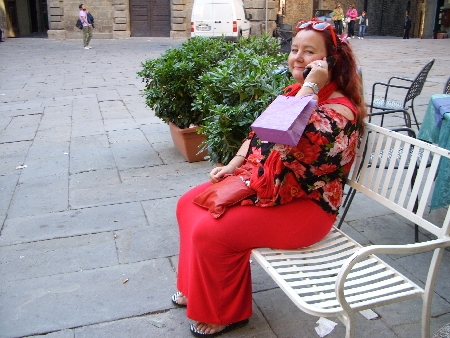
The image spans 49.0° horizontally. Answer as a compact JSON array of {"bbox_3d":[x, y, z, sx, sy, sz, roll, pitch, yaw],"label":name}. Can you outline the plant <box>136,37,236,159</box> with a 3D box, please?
[{"bbox_3d":[-0.330,-0.690,4.773,1.000,1.160,0.950,-6,19,-19],"label":"plant"}]

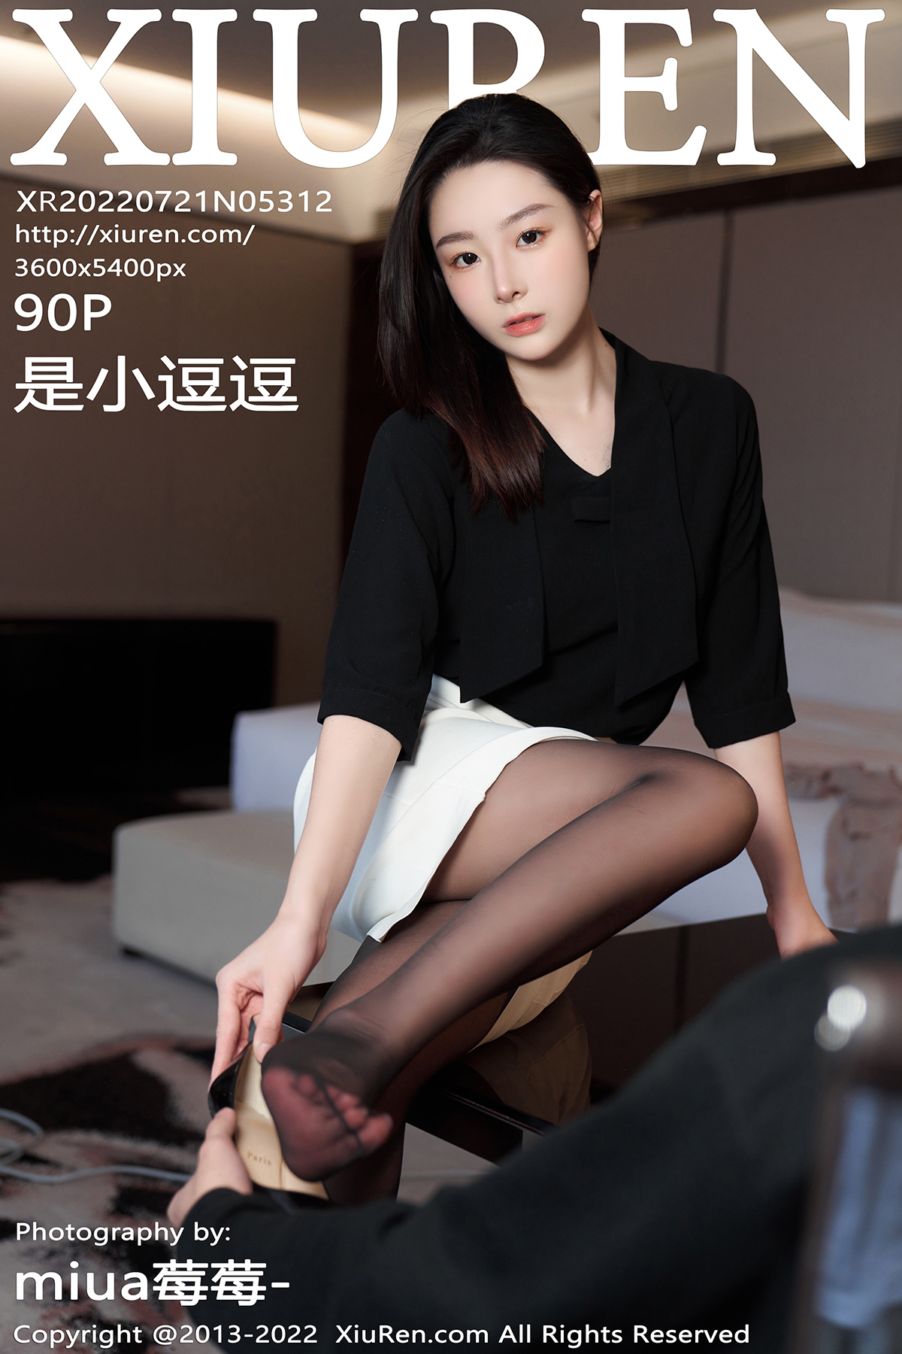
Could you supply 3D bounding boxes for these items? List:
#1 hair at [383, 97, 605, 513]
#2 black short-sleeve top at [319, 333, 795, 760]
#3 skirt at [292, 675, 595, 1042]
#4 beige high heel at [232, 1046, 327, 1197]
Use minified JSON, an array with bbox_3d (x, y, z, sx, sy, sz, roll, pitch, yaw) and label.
[{"bbox_3d":[0.037,-0.350,1.540,0.215,0.380,0.240,-7,5,18],"label":"hair"},{"bbox_3d":[0.106,-0.127,1.620,0.460,0.430,0.310,2,9,-1],"label":"black short-sleeve top"},{"bbox_3d":[0.002,0.142,1.570,0.340,0.280,0.320,-3,6,-14],"label":"skirt"},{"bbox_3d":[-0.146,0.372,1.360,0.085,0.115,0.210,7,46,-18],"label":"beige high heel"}]

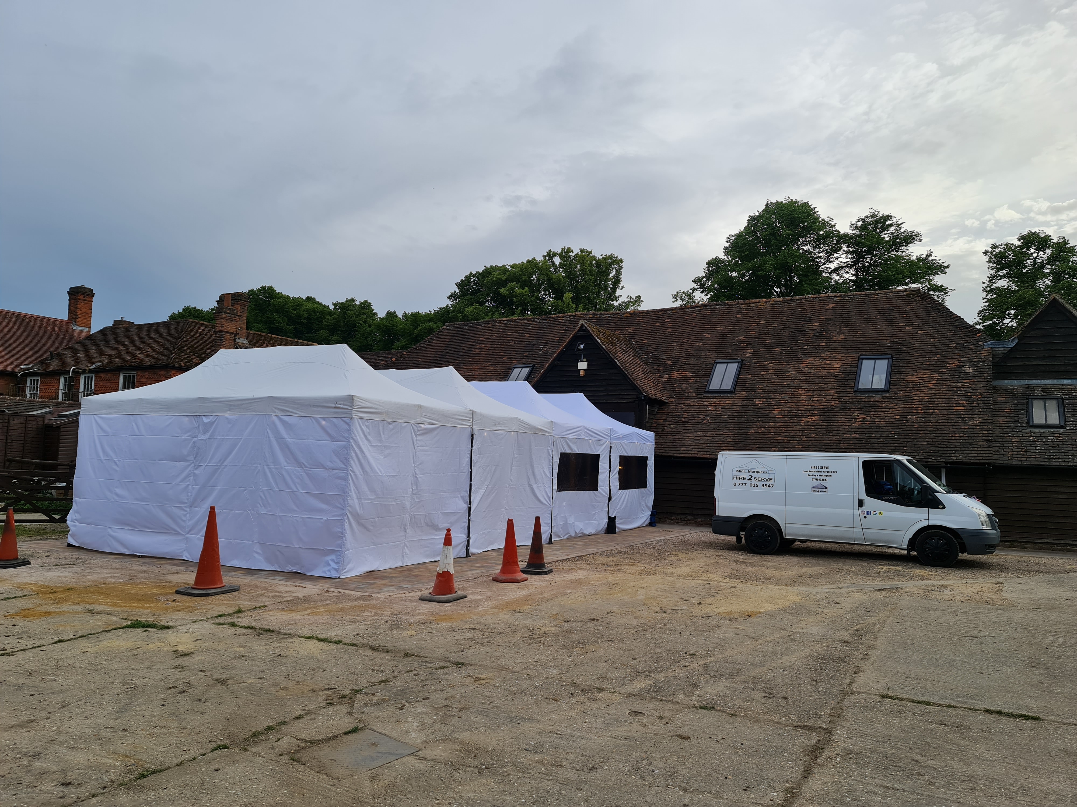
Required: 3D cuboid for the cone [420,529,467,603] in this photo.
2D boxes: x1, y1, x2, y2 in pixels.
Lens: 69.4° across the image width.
[{"bbox_3d":[-1.063,1.818,8.842,0.420,0.780,0.420,-2,-6,37],"label":"cone"}]

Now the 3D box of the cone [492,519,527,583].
[{"bbox_3d":[-0.378,1.956,10.423,0.460,0.790,0.420,2,-5,-2],"label":"cone"}]

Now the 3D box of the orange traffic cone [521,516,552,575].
[{"bbox_3d":[-0.009,2.032,11.230,0.400,0.785,0.400,0,-5,15],"label":"orange traffic cone"}]

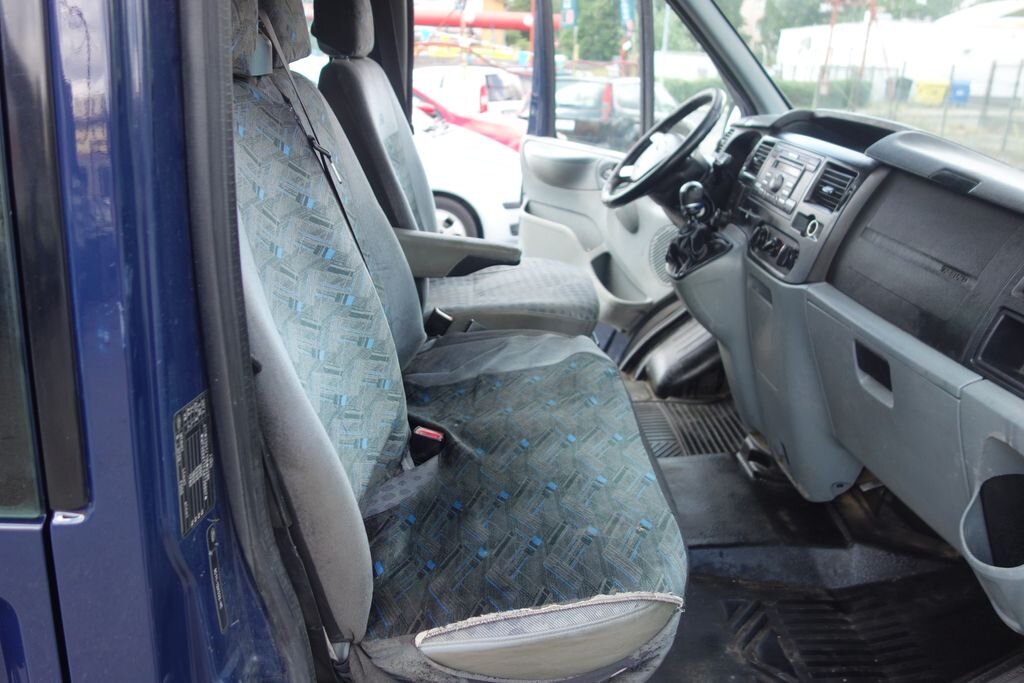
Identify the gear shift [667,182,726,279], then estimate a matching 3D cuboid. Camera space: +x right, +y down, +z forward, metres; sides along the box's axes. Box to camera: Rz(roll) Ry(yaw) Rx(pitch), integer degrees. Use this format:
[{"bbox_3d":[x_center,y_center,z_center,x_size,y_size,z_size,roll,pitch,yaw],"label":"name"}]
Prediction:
[{"bbox_3d":[0.386,-0.233,1.660,0.115,0.180,0.100,-8,20,1],"label":"gear shift"}]

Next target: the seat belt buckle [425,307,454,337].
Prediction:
[{"bbox_3d":[-0.164,-0.036,1.770,0.050,0.068,0.027,27,17,-11],"label":"seat belt buckle"}]

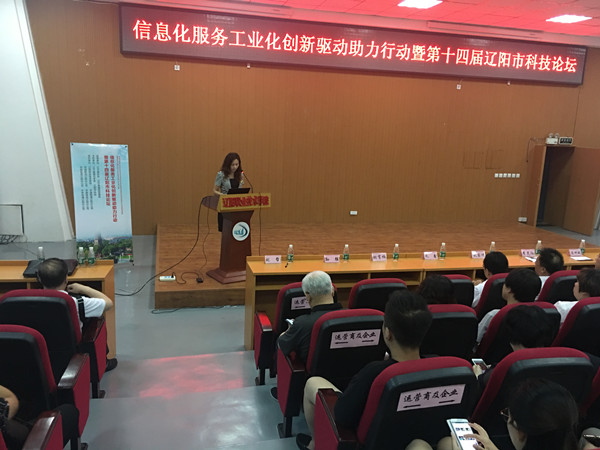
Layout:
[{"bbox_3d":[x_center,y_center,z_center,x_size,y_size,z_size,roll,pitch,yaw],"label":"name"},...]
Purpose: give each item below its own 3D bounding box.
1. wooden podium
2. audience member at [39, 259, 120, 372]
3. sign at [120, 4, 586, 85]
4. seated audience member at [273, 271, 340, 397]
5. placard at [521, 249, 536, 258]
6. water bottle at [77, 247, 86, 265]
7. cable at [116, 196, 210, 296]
[{"bbox_3d":[-0.804,0.127,6.369,0.680,1.120,0.570,-4,13,-30],"label":"wooden podium"},{"bbox_3d":[-1.709,0.728,3.744,0.640,1.160,0.880,0,11,-14],"label":"audience member"},{"bbox_3d":[1.576,-3.451,9.995,9.750,0.880,0.120,0,11,-14],"label":"sign"},{"bbox_3d":[0.055,0.782,3.264,0.540,1.150,0.820,0,11,-14],"label":"seated audience member"},{"bbox_3d":[2.656,0.320,5.847,0.178,0.078,0.085,0,11,-14],"label":"placard"},{"bbox_3d":[-2.102,0.298,4.827,0.061,0.190,0.061,0,11,-14],"label":"water bottle"},{"bbox_3d":[-1.794,0.231,6.445,1.080,1.220,0.500,0,11,-14],"label":"cable"}]

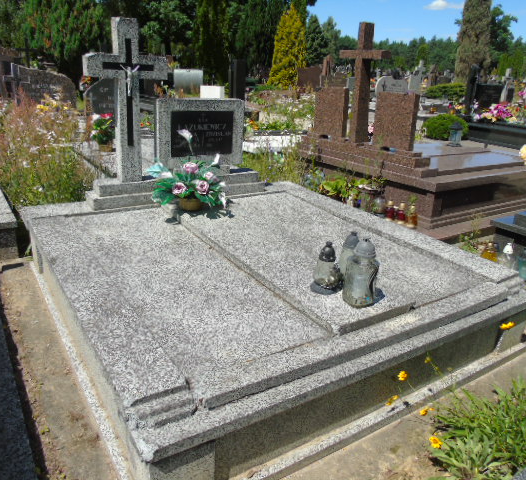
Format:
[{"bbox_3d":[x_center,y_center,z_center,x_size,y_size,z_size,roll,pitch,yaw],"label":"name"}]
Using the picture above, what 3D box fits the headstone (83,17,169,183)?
[{"bbox_3d":[-0.922,-0.939,3.180,0.530,1.065,0.150,-10,25,-32],"label":"headstone"}]

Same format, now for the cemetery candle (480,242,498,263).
[{"bbox_3d":[1.690,0.120,3.450,0.115,0.210,0.115,-10,24,-31],"label":"cemetery candle"}]

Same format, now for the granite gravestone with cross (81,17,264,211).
[{"bbox_3d":[-0.587,-0.911,3.369,1.400,1.210,0.280,-10,25,-32],"label":"granite gravestone with cross"}]

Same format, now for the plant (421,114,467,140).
[{"bbox_3d":[3.224,-1.847,8.167,0.850,0.720,0.850,-10,24,-31],"label":"plant"}]

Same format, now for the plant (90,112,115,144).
[{"bbox_3d":[-1.706,-1.183,4.928,0.320,0.400,0.300,-10,25,-32],"label":"plant"}]

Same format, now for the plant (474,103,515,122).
[{"bbox_3d":[5.145,-2.835,10.318,0.550,0.420,0.900,-10,25,-32],"label":"plant"}]

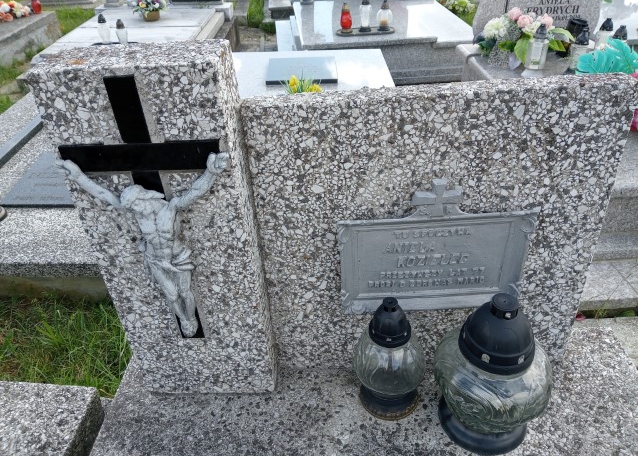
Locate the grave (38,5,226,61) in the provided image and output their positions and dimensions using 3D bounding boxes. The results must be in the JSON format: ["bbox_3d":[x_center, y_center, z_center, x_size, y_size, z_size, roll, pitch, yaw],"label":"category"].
[{"bbox_3d":[-1.444,-1.521,4.363,1.187,0.400,1.691,-4,34,-2],"label":"grave"}]

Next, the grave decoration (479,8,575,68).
[{"bbox_3d":[1.171,-1.080,2.920,0.494,0.281,0.300,-1,34,3],"label":"grave decoration"}]

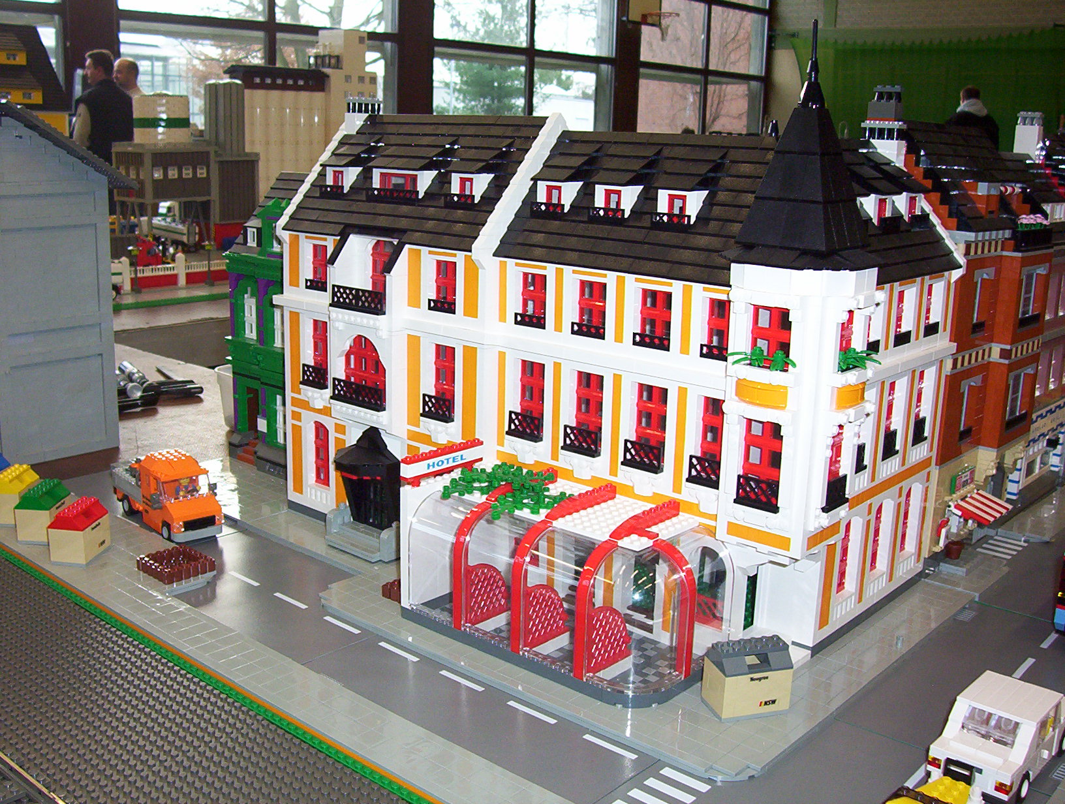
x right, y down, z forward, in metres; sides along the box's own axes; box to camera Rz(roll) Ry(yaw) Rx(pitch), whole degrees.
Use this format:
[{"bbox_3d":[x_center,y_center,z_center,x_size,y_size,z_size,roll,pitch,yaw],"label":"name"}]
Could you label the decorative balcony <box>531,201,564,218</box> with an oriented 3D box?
[{"bbox_3d":[0.010,-0.143,0.982,0.032,0.010,0.008,12,17,39],"label":"decorative balcony"}]

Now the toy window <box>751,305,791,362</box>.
[{"bbox_3d":[0.157,-0.041,0.851,0.032,0.038,0.008,13,18,39],"label":"toy window"}]

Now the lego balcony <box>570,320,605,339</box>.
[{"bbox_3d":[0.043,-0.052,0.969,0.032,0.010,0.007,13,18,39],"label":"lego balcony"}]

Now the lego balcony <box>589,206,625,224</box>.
[{"bbox_3d":[0.056,-0.135,0.962,0.032,0.010,0.008,13,18,39],"label":"lego balcony"}]

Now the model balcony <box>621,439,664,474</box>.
[{"bbox_3d":[0.078,0.038,0.936,0.032,0.019,0.008,13,19,40],"label":"model balcony"}]

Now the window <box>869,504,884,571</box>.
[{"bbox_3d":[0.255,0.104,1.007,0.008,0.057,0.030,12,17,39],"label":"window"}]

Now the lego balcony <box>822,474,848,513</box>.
[{"bbox_3d":[0.197,0.059,0.863,0.008,0.019,0.032,12,17,39],"label":"lego balcony"}]

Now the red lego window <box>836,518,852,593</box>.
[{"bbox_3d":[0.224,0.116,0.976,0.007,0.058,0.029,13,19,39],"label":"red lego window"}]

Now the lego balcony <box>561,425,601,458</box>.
[{"bbox_3d":[0.036,0.029,0.978,0.032,0.019,0.008,13,18,39],"label":"lego balcony"}]

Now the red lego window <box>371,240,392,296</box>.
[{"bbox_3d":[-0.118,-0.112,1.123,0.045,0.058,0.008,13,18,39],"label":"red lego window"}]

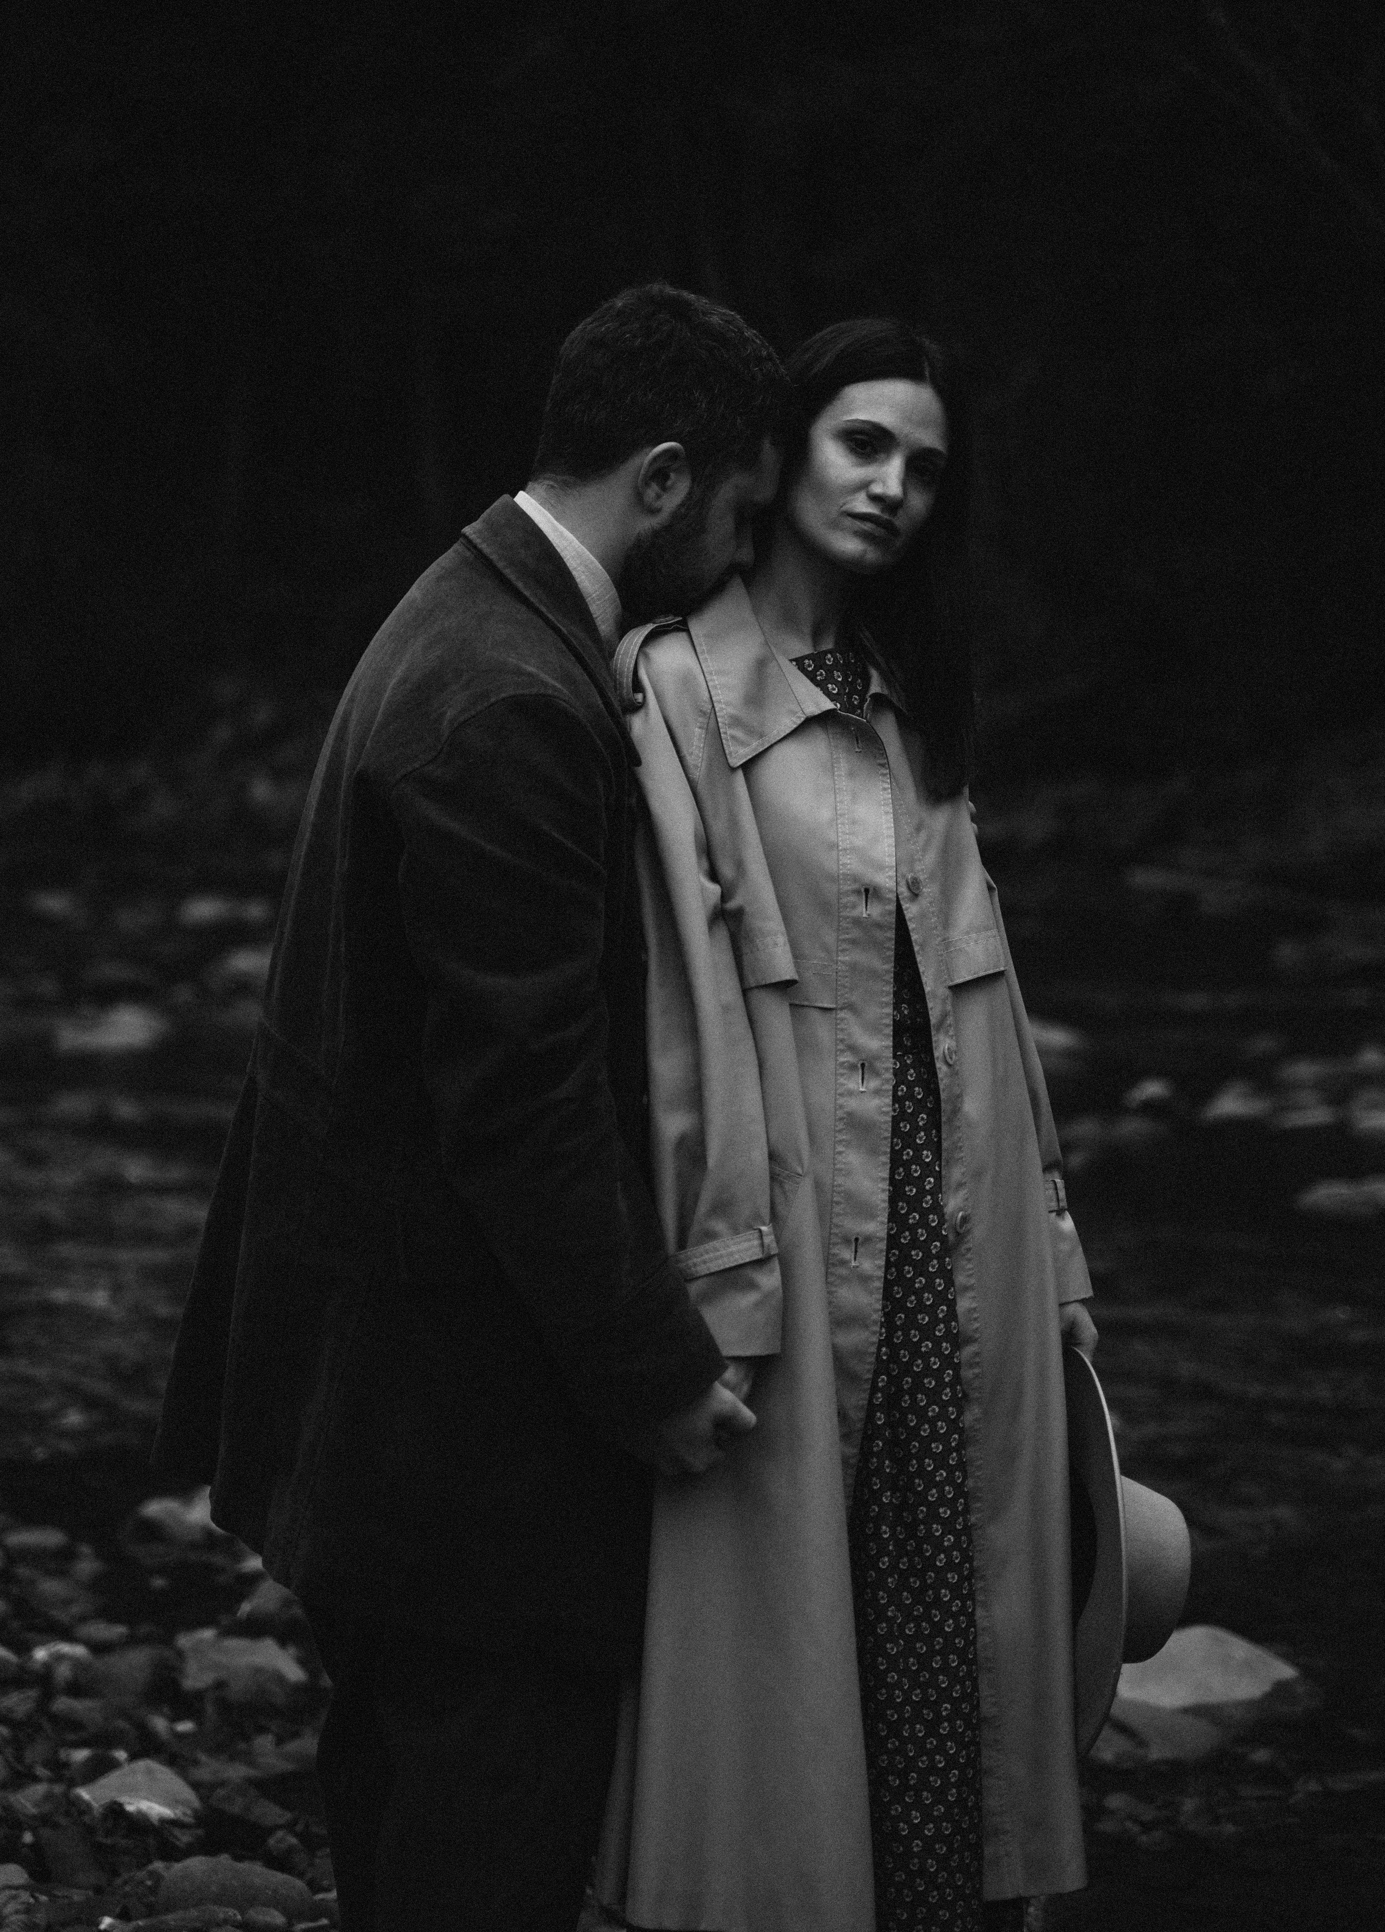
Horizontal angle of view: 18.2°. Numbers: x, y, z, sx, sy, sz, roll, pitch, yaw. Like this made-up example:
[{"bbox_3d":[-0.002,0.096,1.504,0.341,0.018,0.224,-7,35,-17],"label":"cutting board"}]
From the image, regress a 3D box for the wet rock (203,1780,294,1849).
[{"bbox_3d":[-0.526,1.006,5.130,0.108,0.058,0.090,0,5,0],"label":"wet rock"}]

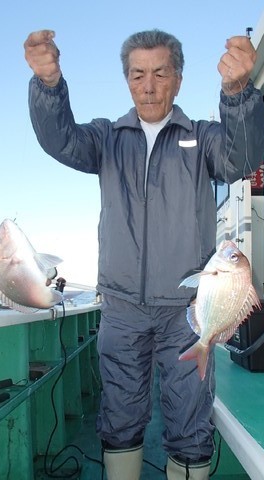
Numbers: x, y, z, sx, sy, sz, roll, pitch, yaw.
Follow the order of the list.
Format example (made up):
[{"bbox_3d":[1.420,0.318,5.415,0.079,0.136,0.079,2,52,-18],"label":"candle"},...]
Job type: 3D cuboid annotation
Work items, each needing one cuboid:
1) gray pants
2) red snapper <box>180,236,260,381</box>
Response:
[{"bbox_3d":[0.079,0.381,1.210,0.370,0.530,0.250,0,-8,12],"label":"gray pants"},{"bbox_3d":[0.214,0.179,0.980,0.210,0.355,0.080,13,-4,10],"label":"red snapper"}]

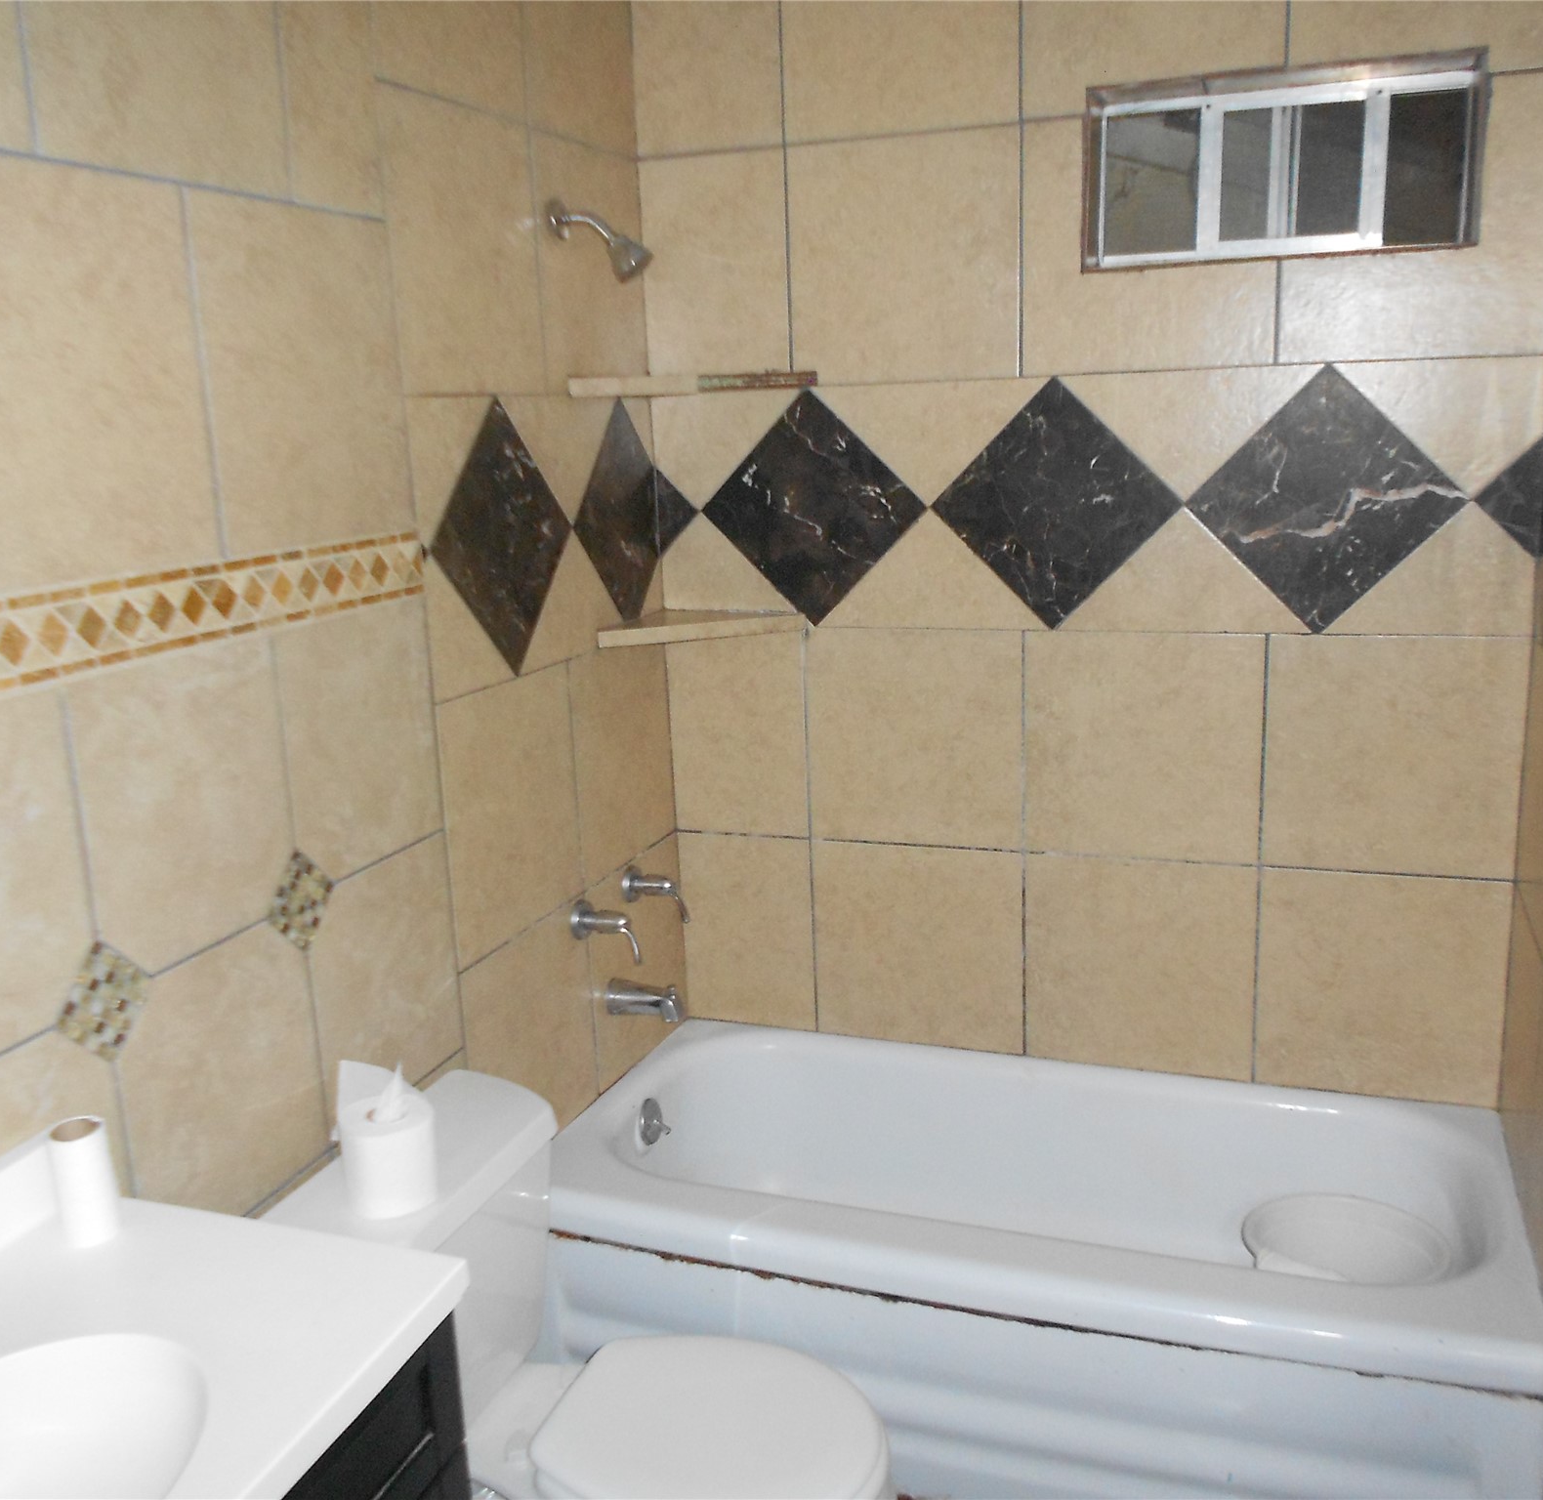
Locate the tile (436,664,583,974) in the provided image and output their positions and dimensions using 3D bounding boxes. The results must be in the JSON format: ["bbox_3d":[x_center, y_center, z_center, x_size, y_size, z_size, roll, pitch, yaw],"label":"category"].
[{"bbox_3d":[-0.409,0.089,2.390,0.010,0.405,0.405,3,14,20],"label":"tile"}]

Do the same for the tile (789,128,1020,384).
[{"bbox_3d":[0.226,-0.838,2.579,0.408,0.404,0.010,2,14,20],"label":"tile"}]

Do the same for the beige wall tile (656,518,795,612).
[{"bbox_3d":[-0.068,-0.339,2.811,0.295,0.206,0.010,2,14,20],"label":"beige wall tile"}]

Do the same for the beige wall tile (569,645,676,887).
[{"bbox_3d":[-0.270,0.003,2.751,0.010,0.404,0.387,2,14,20],"label":"beige wall tile"}]

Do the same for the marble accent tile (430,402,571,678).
[{"bbox_3d":[-0.412,-0.324,2.315,0.010,0.431,0.429,2,14,20],"label":"marble accent tile"}]

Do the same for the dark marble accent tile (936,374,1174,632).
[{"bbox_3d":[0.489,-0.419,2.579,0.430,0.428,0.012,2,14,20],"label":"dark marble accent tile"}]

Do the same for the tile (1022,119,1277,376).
[{"bbox_3d":[0.610,-0.822,2.436,0.406,0.403,0.012,2,14,20],"label":"tile"}]

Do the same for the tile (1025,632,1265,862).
[{"bbox_3d":[0.645,-0.005,2.617,0.406,0.406,0.010,3,14,20],"label":"tile"}]

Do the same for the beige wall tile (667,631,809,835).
[{"bbox_3d":[-0.064,-0.036,2.881,0.283,0.406,0.010,3,14,20],"label":"beige wall tile"}]

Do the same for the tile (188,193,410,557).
[{"bbox_3d":[-0.577,-0.465,1.873,0.012,0.404,0.384,3,14,21],"label":"tile"}]

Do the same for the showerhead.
[{"bbox_3d":[-0.268,-0.816,2.401,0.170,0.140,0.070,2,14,20],"label":"showerhead"}]

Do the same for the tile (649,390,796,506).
[{"bbox_3d":[-0.078,-0.549,2.762,0.292,0.212,0.012,2,14,20],"label":"tile"}]

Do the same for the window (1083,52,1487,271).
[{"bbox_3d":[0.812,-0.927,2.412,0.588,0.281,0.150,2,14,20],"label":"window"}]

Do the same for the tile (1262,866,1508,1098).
[{"bbox_3d":[1.040,0.406,2.571,0.395,0.394,0.012,2,14,20],"label":"tile"}]

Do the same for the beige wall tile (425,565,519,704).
[{"bbox_3d":[-0.450,-0.196,2.246,0.010,0.218,0.231,3,14,20],"label":"beige wall tile"}]

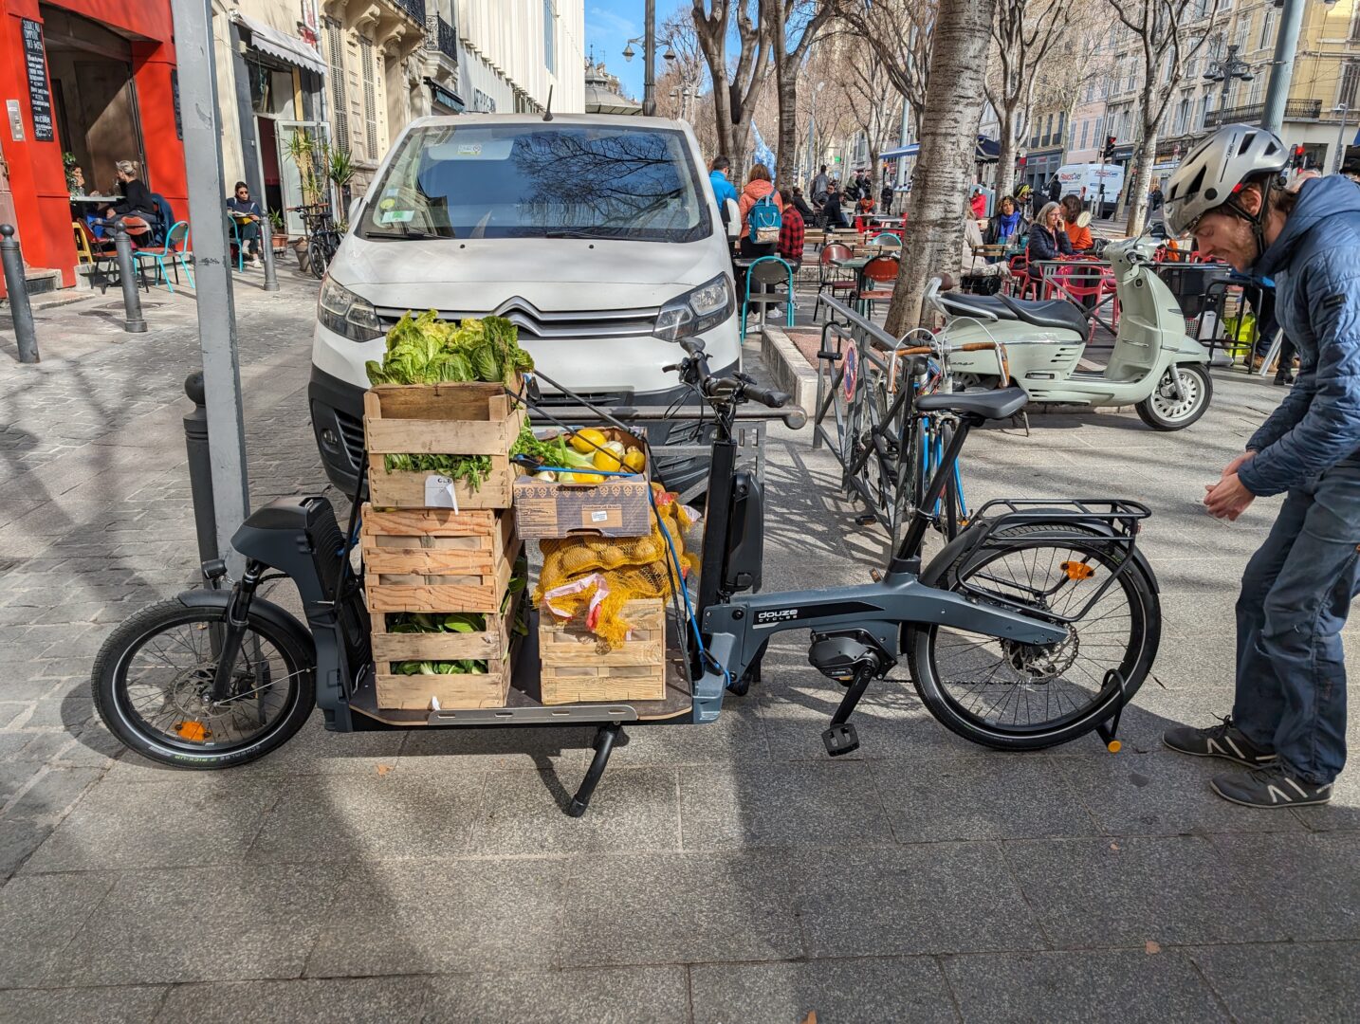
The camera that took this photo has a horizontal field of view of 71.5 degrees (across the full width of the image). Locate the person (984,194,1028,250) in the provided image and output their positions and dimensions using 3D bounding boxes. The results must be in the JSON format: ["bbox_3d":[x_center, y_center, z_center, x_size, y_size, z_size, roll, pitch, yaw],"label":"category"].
[{"bbox_3d":[3.836,-3.095,11.244,0.520,1.280,0.700,5,17,14],"label":"person"}]

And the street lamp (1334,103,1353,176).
[{"bbox_3d":[26.662,-14.173,38.500,0.750,4.800,0.300,1,18,0],"label":"street lamp"}]

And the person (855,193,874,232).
[{"bbox_3d":[3.789,-5.922,19.300,0.520,1.220,0.650,4,18,8],"label":"person"}]

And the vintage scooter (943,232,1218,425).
[{"bbox_3d":[2.366,-1.079,5.631,1.880,1.200,0.720,0,17,-4],"label":"vintage scooter"}]

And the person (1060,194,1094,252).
[{"bbox_3d":[4.217,-2.872,10.546,0.700,1.280,0.500,15,22,39],"label":"person"}]

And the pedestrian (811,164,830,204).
[{"bbox_3d":[3.255,-7.199,22.000,0.500,1.740,0.400,5,18,11],"label":"pedestrian"}]

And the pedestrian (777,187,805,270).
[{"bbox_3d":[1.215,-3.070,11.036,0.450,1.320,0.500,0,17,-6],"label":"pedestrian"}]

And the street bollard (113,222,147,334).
[{"bbox_3d":[-4.409,-1.872,7.550,0.155,0.850,0.155,1,18,0],"label":"street bollard"}]

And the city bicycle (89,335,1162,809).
[{"bbox_3d":[-0.092,0.145,2.374,2.767,1.080,0.660,0,17,-4],"label":"city bicycle"}]

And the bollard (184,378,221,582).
[{"bbox_3d":[-1.289,0.079,2.666,0.120,0.950,0.120,1,17,0],"label":"bollard"}]

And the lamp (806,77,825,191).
[{"bbox_3d":[8.181,-22.990,58.243,0.750,6.700,0.350,6,17,17],"label":"lamp"}]

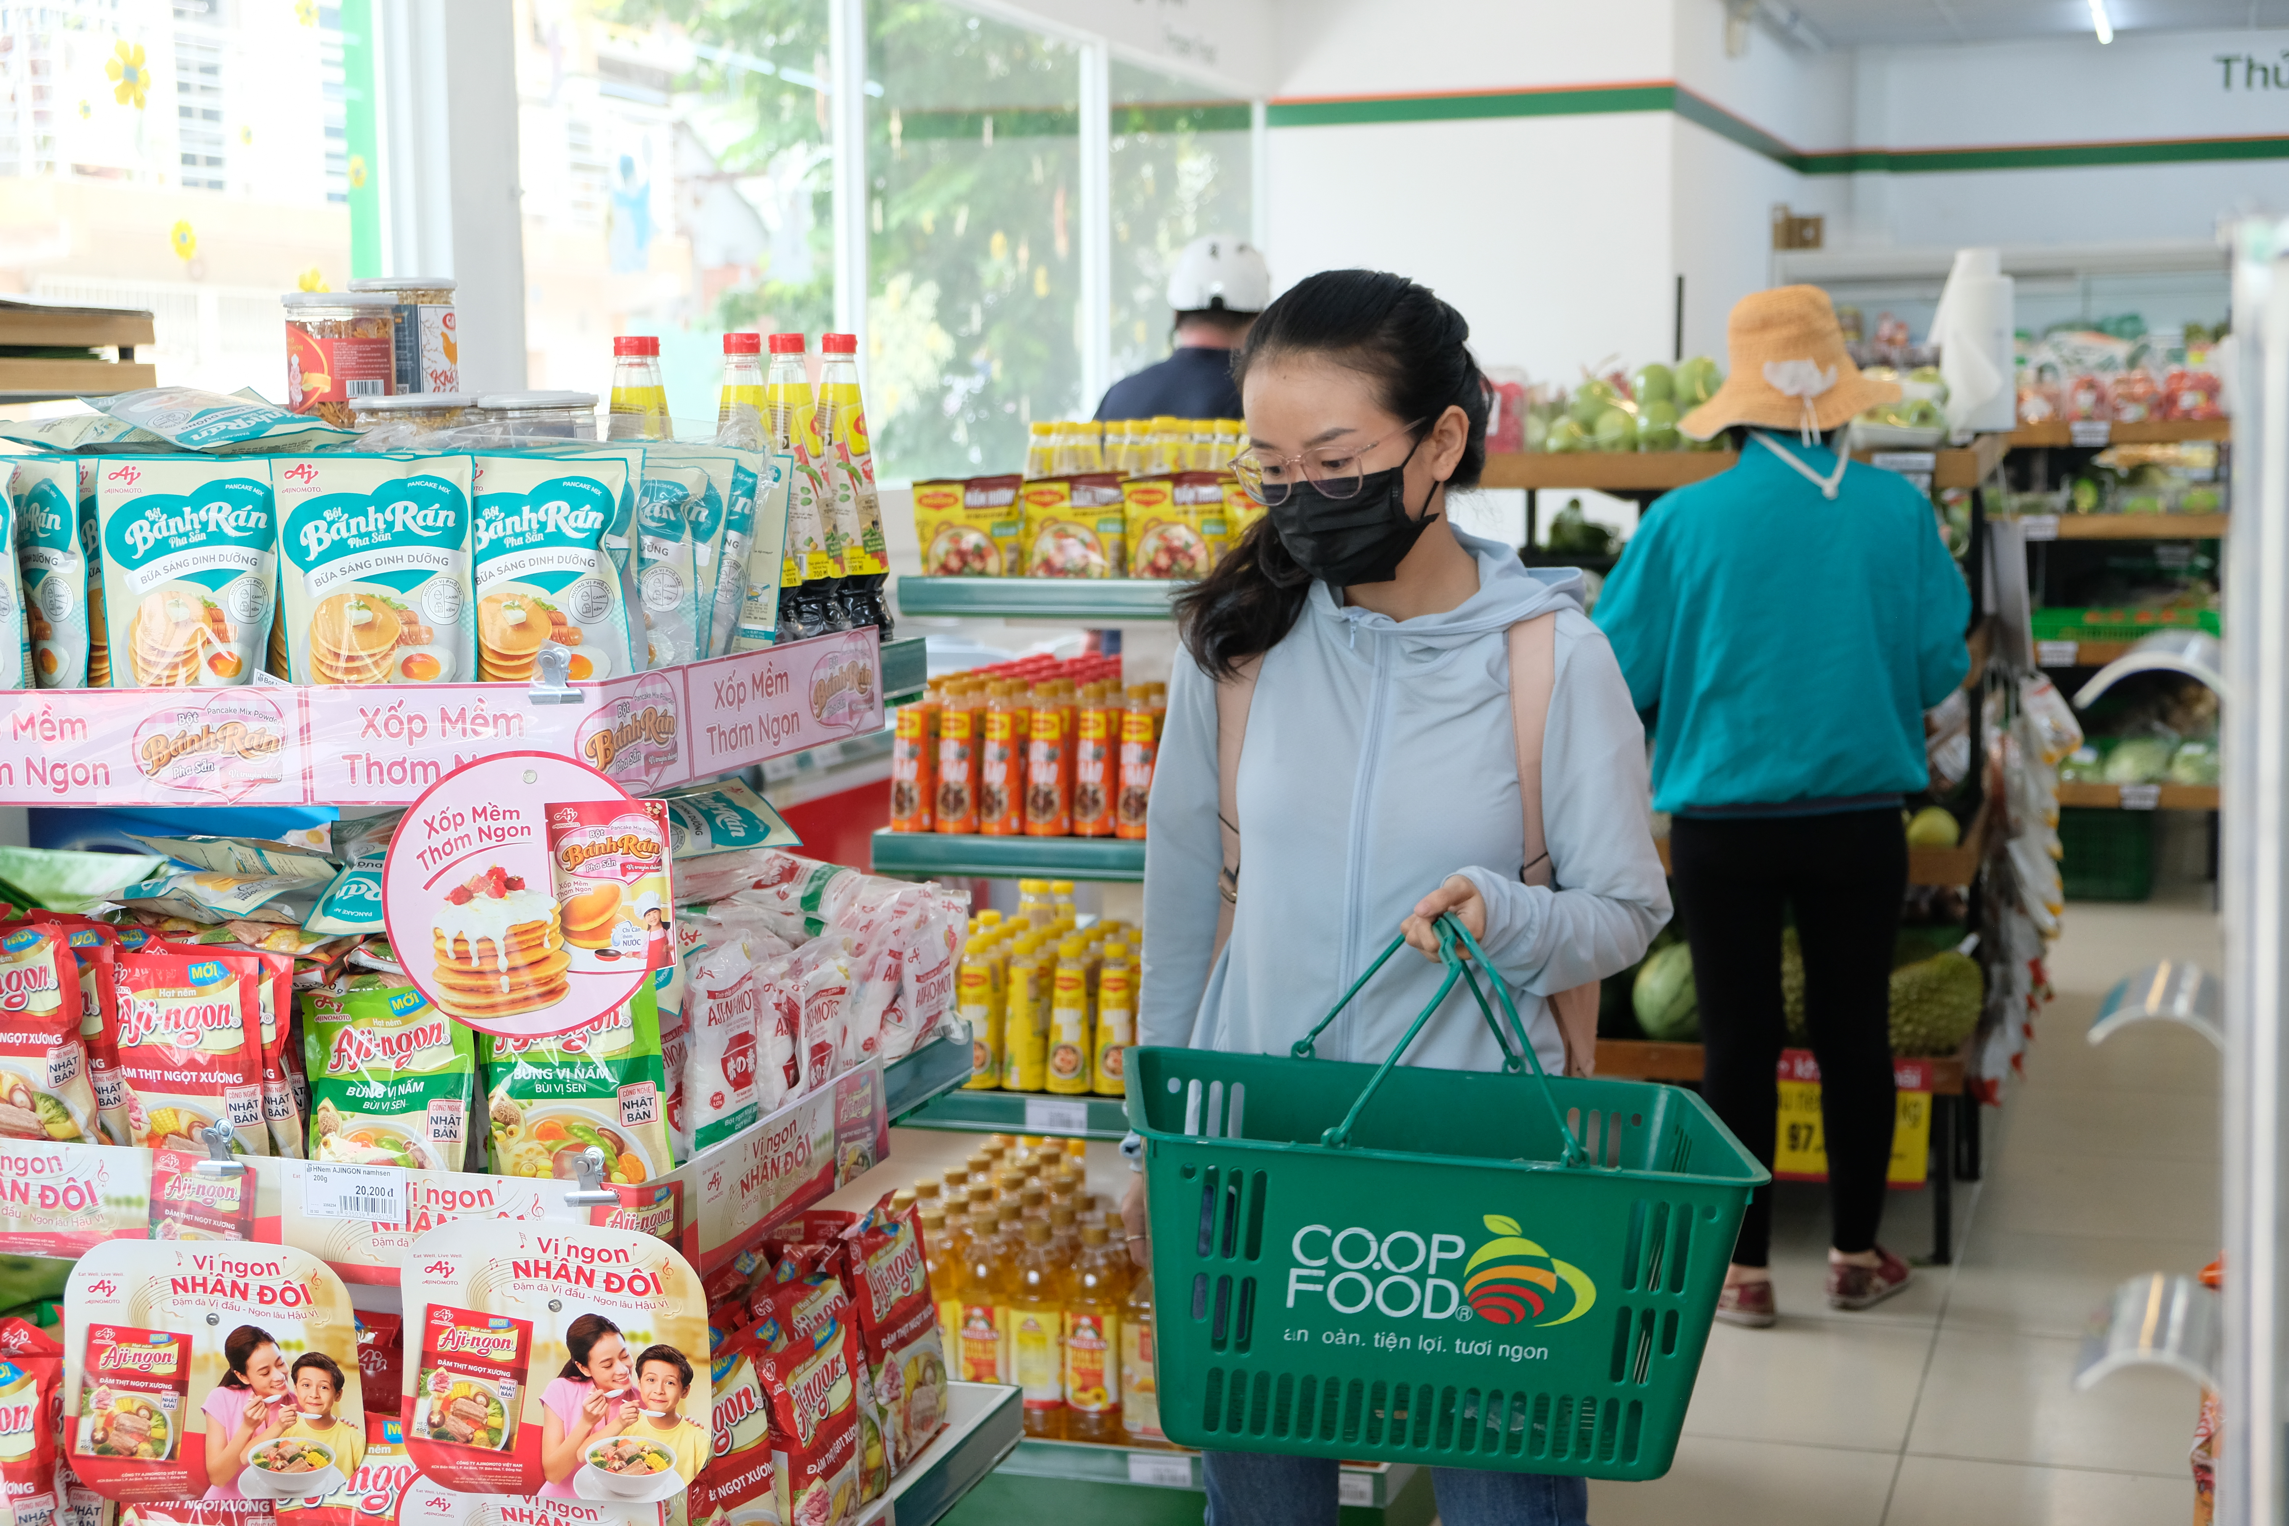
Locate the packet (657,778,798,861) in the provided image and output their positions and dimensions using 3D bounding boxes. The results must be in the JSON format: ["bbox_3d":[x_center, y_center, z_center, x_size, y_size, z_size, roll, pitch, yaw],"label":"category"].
[{"bbox_3d":[-0.381,0.056,2.505,0.178,0.025,0.147,-6,24,-27],"label":"packet"}]

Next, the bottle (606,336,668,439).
[{"bbox_3d":[-0.417,-0.215,2.573,0.077,0.270,0.077,2,8,19],"label":"bottle"}]

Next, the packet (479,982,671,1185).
[{"bbox_3d":[-0.416,0.217,2.279,0.147,0.180,0.043,0,7,7],"label":"packet"}]

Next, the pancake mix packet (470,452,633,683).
[{"bbox_3d":[-0.431,-0.118,2.202,0.160,0.197,0.035,2,8,19],"label":"pancake mix packet"}]

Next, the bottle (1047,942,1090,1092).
[{"bbox_3d":[-0.096,0.328,4.024,0.058,0.189,0.058,-1,7,0],"label":"bottle"}]

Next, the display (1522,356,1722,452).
[{"bbox_3d":[0.946,-0.701,6.086,0.404,0.176,0.380,1,7,18],"label":"display"}]

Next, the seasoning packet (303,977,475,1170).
[{"bbox_3d":[-0.556,0.248,2.296,0.129,0.170,0.035,0,7,7],"label":"seasoning packet"}]

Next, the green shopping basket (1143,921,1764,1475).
[{"bbox_3d":[0.201,0.293,2.250,0.435,0.365,0.307,5,6,-2],"label":"green shopping basket"}]

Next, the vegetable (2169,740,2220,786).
[{"bbox_3d":[2.940,0.000,8.674,0.175,0.130,0.180,2,7,19],"label":"vegetable"}]

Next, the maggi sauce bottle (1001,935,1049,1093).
[{"bbox_3d":[-0.154,0.330,4.101,0.064,0.197,0.064,-1,7,0],"label":"maggi sauce bottle"}]

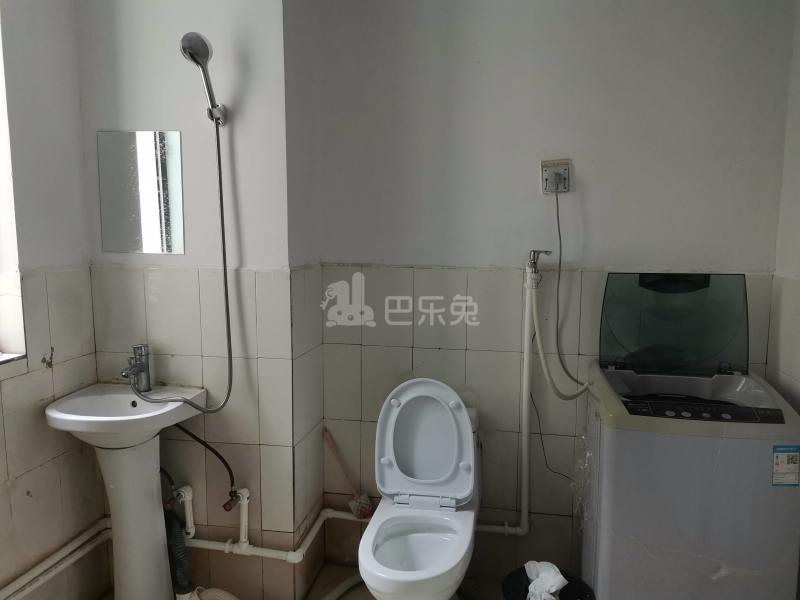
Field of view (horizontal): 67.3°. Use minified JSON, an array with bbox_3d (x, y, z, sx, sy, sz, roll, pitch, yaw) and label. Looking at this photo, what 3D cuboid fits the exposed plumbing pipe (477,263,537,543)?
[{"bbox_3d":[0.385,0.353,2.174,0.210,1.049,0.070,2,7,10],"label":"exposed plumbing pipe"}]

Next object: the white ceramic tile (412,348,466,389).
[{"bbox_3d":[0.148,0.331,2.256,0.200,0.300,0.010,2,7,10],"label":"white ceramic tile"}]

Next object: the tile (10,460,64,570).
[{"bbox_3d":[-1.125,0.667,1.863,0.010,0.300,0.200,2,7,10],"label":"tile"}]

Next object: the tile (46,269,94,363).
[{"bbox_3d":[-1.087,0.046,1.982,0.010,0.300,0.200,2,7,10],"label":"tile"}]

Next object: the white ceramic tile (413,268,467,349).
[{"bbox_3d":[0.150,0.033,2.221,0.200,0.298,0.012,2,7,10],"label":"white ceramic tile"}]

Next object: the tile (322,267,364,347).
[{"bbox_3d":[-0.220,0.023,2.289,0.151,0.298,0.012,2,7,10],"label":"tile"}]

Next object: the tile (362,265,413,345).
[{"bbox_3d":[-0.047,0.028,2.257,0.200,0.298,0.012,2,7,10],"label":"tile"}]

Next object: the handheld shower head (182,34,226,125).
[{"bbox_3d":[-0.580,-0.662,1.806,0.100,0.265,0.080,2,34,10],"label":"handheld shower head"}]

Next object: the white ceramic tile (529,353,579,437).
[{"bbox_3d":[0.542,0.342,2.186,0.200,0.300,0.010,2,7,10],"label":"white ceramic tile"}]

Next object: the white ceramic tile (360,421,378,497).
[{"bbox_3d":[-0.050,0.624,2.329,0.200,0.300,0.010,2,7,10],"label":"white ceramic tile"}]

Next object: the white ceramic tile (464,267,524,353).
[{"bbox_3d":[0.346,0.039,2.185,0.200,0.298,0.012,2,7,10],"label":"white ceramic tile"}]

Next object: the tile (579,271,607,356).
[{"bbox_3d":[0.739,0.048,2.102,0.200,0.301,0.010,2,8,10],"label":"tile"}]

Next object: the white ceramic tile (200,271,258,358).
[{"bbox_3d":[-0.566,0.044,2.000,0.200,0.298,0.010,2,7,10],"label":"white ceramic tile"}]

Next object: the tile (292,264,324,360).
[{"bbox_3d":[-0.332,0.040,2.133,0.012,0.301,0.339,2,7,10],"label":"tile"}]

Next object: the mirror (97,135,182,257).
[{"bbox_3d":[-0.859,-0.354,1.989,0.300,0.400,0.010,2,8,10],"label":"mirror"}]

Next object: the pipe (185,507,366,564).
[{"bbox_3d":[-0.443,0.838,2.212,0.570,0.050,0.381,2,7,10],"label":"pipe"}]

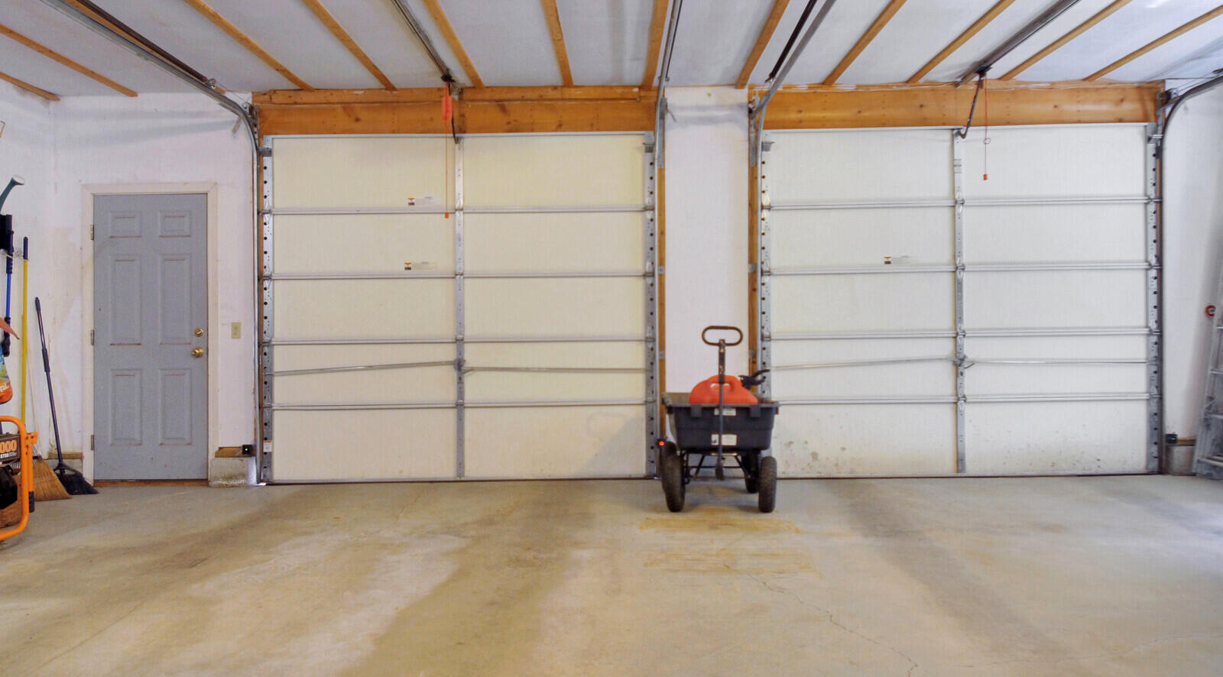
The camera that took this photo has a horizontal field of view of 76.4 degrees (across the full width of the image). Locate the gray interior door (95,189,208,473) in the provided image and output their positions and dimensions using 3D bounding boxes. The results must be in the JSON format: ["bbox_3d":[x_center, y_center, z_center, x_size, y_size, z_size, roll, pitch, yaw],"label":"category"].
[{"bbox_3d":[-3.290,-0.012,5.550,0.810,2.030,0.050,0,0,1],"label":"gray interior door"}]

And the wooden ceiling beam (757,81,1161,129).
[{"bbox_3d":[2.449,-1.651,5.490,2.890,0.330,0.090,0,0,1],"label":"wooden ceiling beam"}]

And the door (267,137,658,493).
[{"bbox_3d":[-1.070,-0.208,5.465,2.745,2.440,0.060,0,0,1],"label":"door"}]

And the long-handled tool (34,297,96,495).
[{"bbox_3d":[-3.750,0.400,5.330,0.280,1.420,0.080,-13,-7,-6],"label":"long-handled tool"}]

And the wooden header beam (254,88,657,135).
[{"bbox_3d":[-1.114,-1.619,5.540,2.870,0.335,0.090,0,0,1],"label":"wooden header beam"}]

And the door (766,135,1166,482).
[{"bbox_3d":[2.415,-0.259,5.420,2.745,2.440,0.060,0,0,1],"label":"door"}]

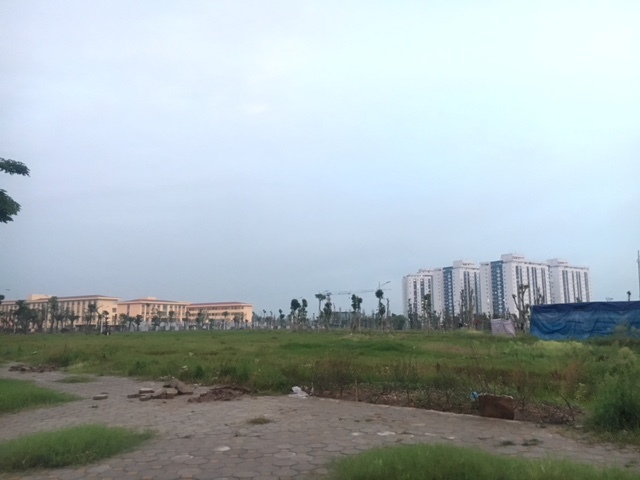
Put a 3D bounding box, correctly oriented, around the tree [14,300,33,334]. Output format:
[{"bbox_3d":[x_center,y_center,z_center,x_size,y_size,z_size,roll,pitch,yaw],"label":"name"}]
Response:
[{"bbox_3d":[-42.578,11.129,77.000,2.580,4.880,2.510,0,-9,0],"label":"tree"}]

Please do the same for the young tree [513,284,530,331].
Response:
[{"bbox_3d":[24.427,8.334,65.000,2.180,5.760,2.120,0,-9,0],"label":"young tree"}]

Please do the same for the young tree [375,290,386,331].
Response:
[{"bbox_3d":[9.064,10.556,80.000,1.720,6.340,1.660,0,-9,0],"label":"young tree"}]

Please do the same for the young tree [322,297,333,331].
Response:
[{"bbox_3d":[1.185,11.470,82.000,1.450,5.050,1.410,0,-9,0],"label":"young tree"}]

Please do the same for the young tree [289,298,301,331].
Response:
[{"bbox_3d":[-3.747,11.546,82.000,1.840,5.050,1.780,0,-9,0],"label":"young tree"}]

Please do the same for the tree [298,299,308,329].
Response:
[{"bbox_3d":[-2.399,11.648,83.000,1.240,5.030,1.200,0,-9,0],"label":"tree"}]

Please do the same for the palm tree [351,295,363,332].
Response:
[{"bbox_3d":[5.346,10.692,78.000,1.670,5.530,1.620,0,-9,0],"label":"palm tree"}]

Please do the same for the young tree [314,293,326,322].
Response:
[{"bbox_3d":[0.116,11.222,83.000,1.780,5.730,1.730,0,-9,0],"label":"young tree"}]

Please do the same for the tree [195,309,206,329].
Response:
[{"bbox_3d":[-26.744,17.680,120.000,2.690,4.700,2.600,0,-9,0],"label":"tree"}]

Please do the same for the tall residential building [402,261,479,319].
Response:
[{"bbox_3d":[106.061,45.580,470.000,50.000,53.000,42.000,5,-10,-30],"label":"tall residential building"}]

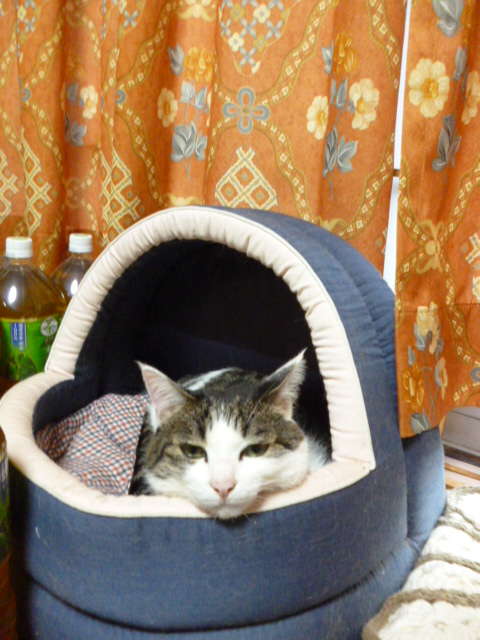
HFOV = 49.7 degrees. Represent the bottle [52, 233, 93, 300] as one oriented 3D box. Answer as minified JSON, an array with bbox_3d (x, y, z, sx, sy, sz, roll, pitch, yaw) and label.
[{"bbox_3d":[-0.224,0.033,0.740,0.100,0.306,0.096,3,13,3],"label":"bottle"}]

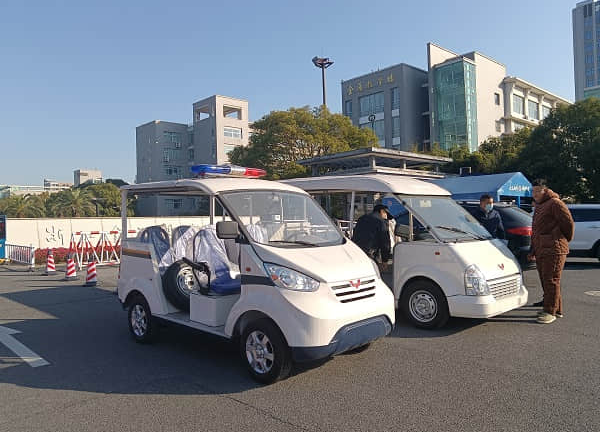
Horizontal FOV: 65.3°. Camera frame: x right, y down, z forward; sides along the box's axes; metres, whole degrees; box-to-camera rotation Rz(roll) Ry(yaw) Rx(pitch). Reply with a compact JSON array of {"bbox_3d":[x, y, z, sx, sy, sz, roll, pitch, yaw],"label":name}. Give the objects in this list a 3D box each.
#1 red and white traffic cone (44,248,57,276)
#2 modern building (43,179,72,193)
[{"bbox_3d":[-7.372,1.359,13.818,0.350,0.700,0.350,-1,-1,-28],"label":"red and white traffic cone"},{"bbox_3d":[-137.807,-5.819,267.466,10.000,28.719,11.703,-2,-1,44],"label":"modern building"}]

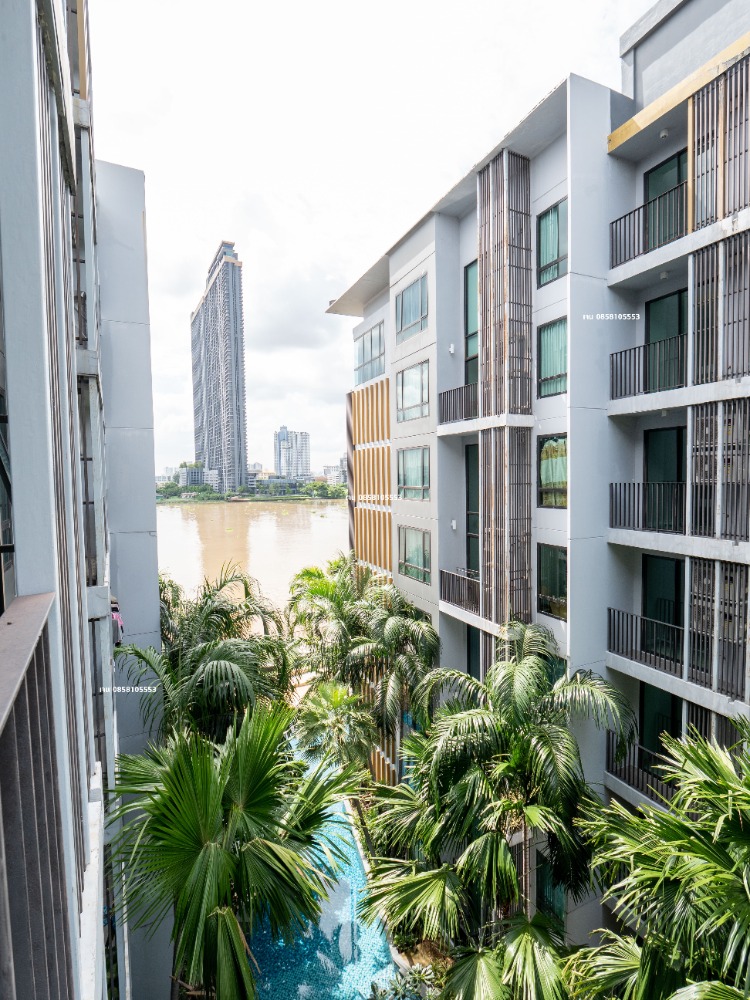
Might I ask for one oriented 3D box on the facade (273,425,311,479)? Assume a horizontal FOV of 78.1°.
[{"bbox_3d":[-92.817,-47.252,520.000,40.000,71.000,32.000,-1,3,-10],"label":"facade"}]

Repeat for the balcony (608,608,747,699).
[{"bbox_3d":[6.402,3.027,9.634,1.000,1.050,2.750,-2,3,-26],"label":"balcony"}]

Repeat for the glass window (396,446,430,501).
[{"bbox_3d":[1.375,-0.913,16.365,0.180,1.843,2.237,-2,3,-26],"label":"glass window"}]

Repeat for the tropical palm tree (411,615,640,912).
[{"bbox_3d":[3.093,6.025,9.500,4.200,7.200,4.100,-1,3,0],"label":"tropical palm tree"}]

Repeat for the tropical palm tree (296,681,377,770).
[{"bbox_3d":[-1.624,10.087,19.623,3.400,4.200,3.400,-1,2,0],"label":"tropical palm tree"}]

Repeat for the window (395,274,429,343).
[{"bbox_3d":[1.341,-6.692,16.451,0.120,1.900,2.170,-2,3,-26],"label":"window"}]

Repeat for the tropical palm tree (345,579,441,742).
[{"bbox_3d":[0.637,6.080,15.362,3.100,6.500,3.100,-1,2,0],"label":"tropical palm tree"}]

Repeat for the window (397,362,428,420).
[{"bbox_3d":[1.390,-3.855,16.579,0.120,1.960,2.190,-2,3,-26],"label":"window"}]

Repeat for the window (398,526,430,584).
[{"bbox_3d":[1.420,1.973,16.726,0.100,1.860,2.200,-2,3,-26],"label":"window"}]

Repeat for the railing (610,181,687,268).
[{"bbox_3d":[6.006,-5.621,9.760,1.000,1.020,1.650,-2,3,-26],"label":"railing"}]

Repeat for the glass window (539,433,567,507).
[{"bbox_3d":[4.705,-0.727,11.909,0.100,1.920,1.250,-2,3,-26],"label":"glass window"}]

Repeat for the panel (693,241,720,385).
[{"bbox_3d":[6.162,-3.461,8.605,0.080,2.420,0.500,-2,3,-26],"label":"panel"}]

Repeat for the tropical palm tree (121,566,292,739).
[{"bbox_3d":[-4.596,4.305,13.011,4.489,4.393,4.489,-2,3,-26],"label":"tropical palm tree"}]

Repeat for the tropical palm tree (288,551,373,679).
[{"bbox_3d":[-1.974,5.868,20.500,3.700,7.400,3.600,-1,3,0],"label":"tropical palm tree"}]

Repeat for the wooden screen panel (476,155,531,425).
[{"bbox_3d":[3.618,-5.747,12.831,0.950,6.830,1.200,-2,3,-26],"label":"wooden screen panel"}]

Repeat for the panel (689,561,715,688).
[{"bbox_3d":[6.256,2.352,8.866,0.080,2.440,0.480,-2,3,-26],"label":"panel"}]

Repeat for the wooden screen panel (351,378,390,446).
[{"bbox_3d":[-0.166,-4.016,21.623,0.180,2.680,4.100,-2,3,-26],"label":"wooden screen panel"}]

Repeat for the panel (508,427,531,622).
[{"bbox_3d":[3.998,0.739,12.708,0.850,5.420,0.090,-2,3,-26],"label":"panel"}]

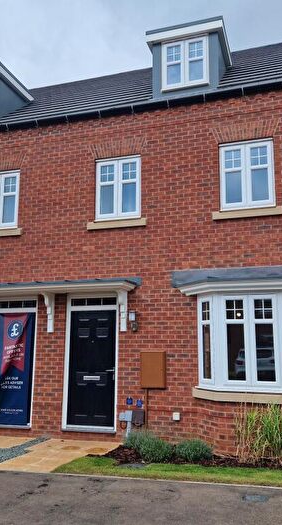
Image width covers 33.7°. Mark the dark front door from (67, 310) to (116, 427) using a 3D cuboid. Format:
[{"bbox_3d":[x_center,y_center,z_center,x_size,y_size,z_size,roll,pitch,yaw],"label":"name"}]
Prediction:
[{"bbox_3d":[-0.859,1.861,8.245,0.881,1.988,0.060,-3,-10,17],"label":"dark front door"}]

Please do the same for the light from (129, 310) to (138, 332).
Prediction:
[{"bbox_3d":[-0.129,0.998,7.889,0.130,0.353,0.200,-3,-10,17],"label":"light"}]

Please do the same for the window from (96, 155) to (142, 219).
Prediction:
[{"bbox_3d":[-0.411,-1.359,8.637,0.886,1.182,0.080,-3,-10,17],"label":"window"}]

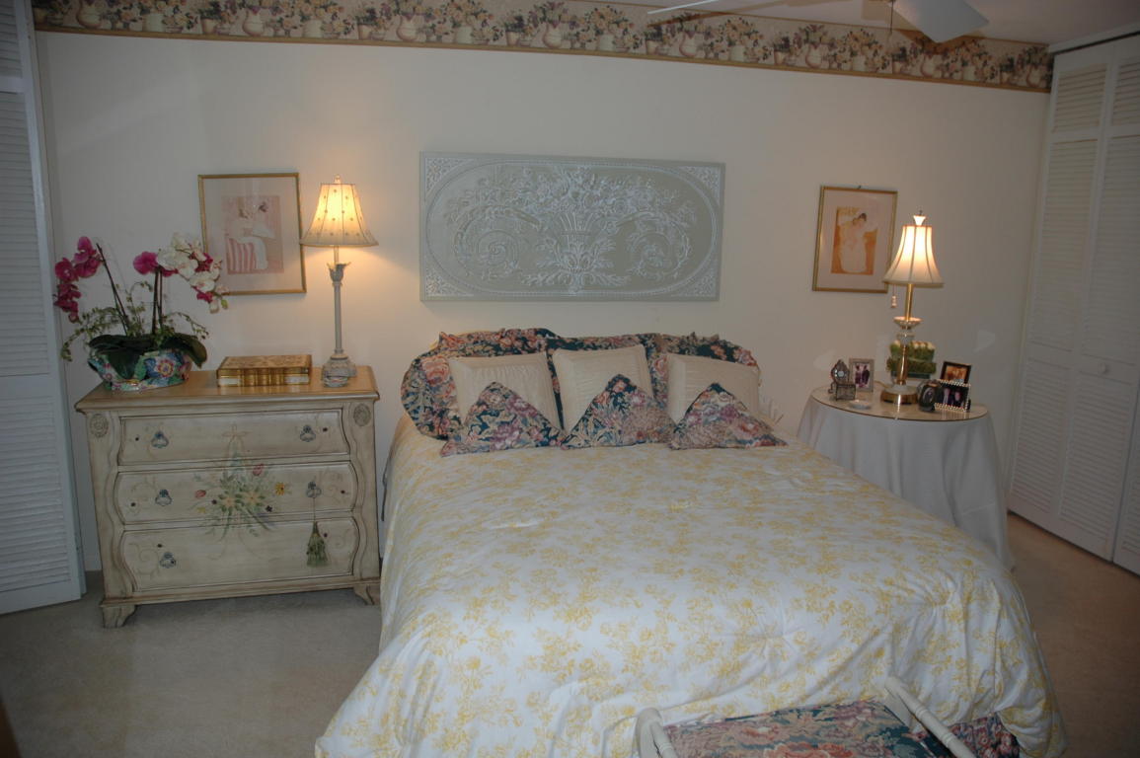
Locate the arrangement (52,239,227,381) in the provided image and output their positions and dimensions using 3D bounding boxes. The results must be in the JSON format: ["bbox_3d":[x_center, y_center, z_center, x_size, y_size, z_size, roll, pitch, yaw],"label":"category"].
[{"bbox_3d":[-1.648,-0.283,3.298,0.597,0.535,0.420,-1,10,-13],"label":"arrangement"}]

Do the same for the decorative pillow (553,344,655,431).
[{"bbox_3d":[0.152,0.034,3.701,0.410,0.390,0.140,-2,-10,-13],"label":"decorative pillow"}]

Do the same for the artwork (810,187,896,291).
[{"bbox_3d":[1.403,-0.681,4.215,0.410,0.500,0.025,-1,10,-13],"label":"artwork"}]

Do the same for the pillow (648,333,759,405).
[{"bbox_3d":[0.623,0.020,3.946,0.610,0.470,0.170,-1,-15,-13],"label":"pillow"}]

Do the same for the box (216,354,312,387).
[{"bbox_3d":[-1.199,-0.035,3.386,0.335,0.070,0.285,-2,11,-13],"label":"box"}]

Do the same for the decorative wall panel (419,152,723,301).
[{"bbox_3d":[0.029,-0.674,3.892,1.408,0.638,0.045,-1,10,-13],"label":"decorative wall panel"}]

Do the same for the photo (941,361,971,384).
[{"bbox_3d":[1.740,0.018,3.879,0.035,0.170,0.130,14,-1,-41],"label":"photo"}]

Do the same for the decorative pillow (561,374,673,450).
[{"bbox_3d":[0.180,0.121,3.504,0.450,0.310,0.140,-2,-21,-13],"label":"decorative pillow"}]

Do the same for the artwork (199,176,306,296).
[{"bbox_3d":[-1.333,-0.608,3.603,0.397,0.493,0.025,-1,10,-13],"label":"artwork"}]

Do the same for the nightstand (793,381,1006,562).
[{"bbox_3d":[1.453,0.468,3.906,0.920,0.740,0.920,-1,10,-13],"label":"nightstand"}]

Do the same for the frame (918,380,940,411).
[{"bbox_3d":[1.539,0.076,3.664,0.085,0.125,0.040,6,4,27],"label":"frame"}]

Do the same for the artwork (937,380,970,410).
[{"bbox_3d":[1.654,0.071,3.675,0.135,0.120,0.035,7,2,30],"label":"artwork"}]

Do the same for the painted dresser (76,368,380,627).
[{"bbox_3d":[-1.283,0.437,3.407,1.040,0.870,0.510,-2,11,-13],"label":"painted dresser"}]

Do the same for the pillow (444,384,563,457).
[{"bbox_3d":[-0.277,0.144,3.399,0.470,0.300,0.140,-2,-21,-13],"label":"pillow"}]

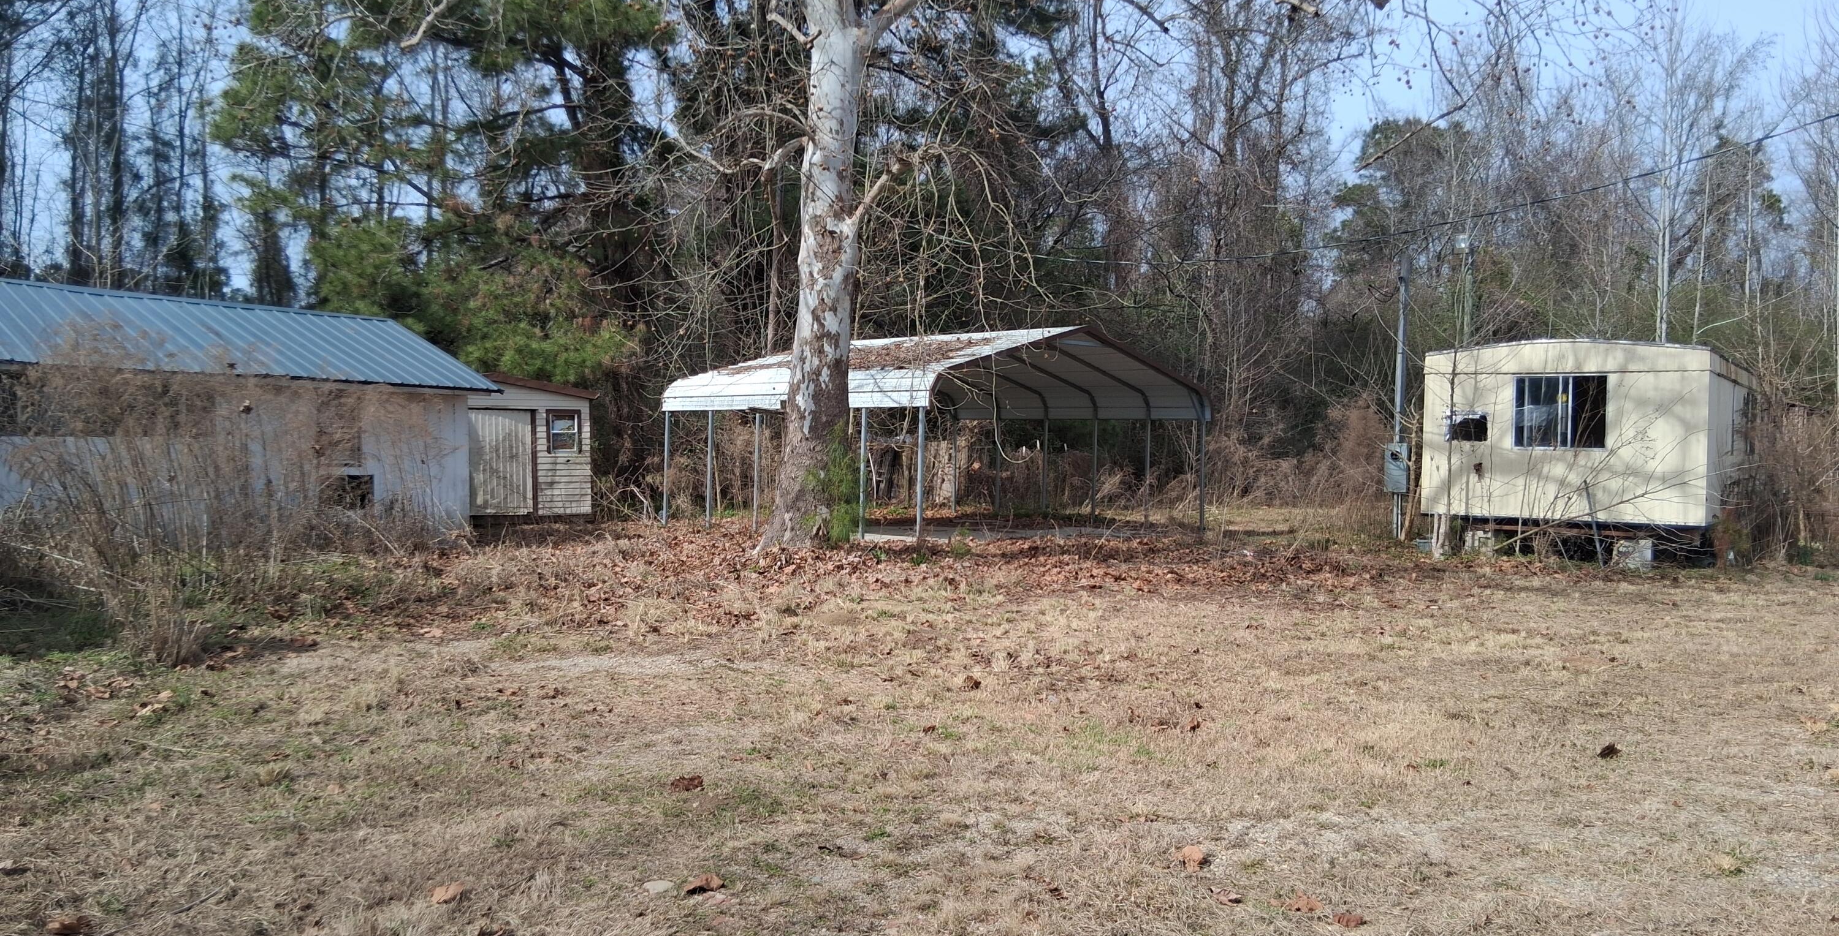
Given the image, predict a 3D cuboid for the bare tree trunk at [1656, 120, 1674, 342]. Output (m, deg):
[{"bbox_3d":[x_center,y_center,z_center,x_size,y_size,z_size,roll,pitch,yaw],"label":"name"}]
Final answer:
[{"bbox_3d":[19.378,-3.971,35.921,0.300,10.200,0.280,1,1,0],"label":"bare tree trunk"}]

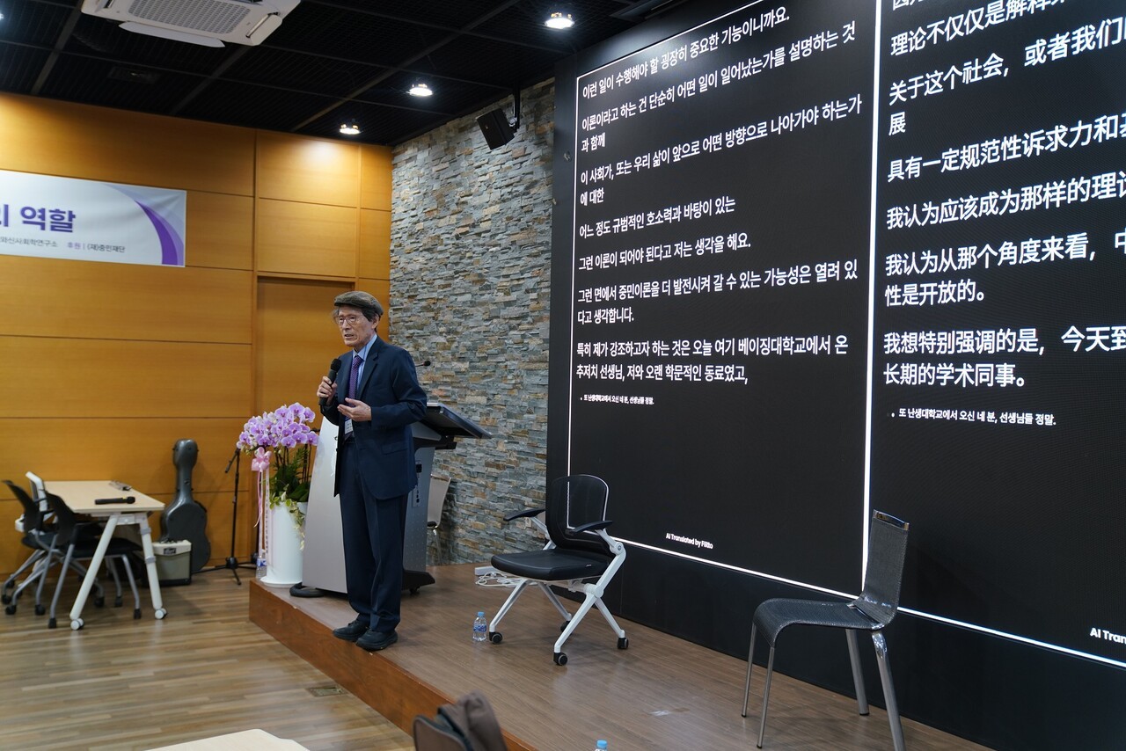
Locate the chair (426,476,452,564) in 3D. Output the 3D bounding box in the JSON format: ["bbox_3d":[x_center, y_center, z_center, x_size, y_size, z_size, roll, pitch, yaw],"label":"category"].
[{"bbox_3d":[-1.129,1.163,8.274,0.520,0.800,0.400,1,0,-32],"label":"chair"}]

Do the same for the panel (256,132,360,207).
[{"bbox_3d":[-2.101,-1.713,9.065,0.870,0.575,0.030,1,0,-32],"label":"panel"}]

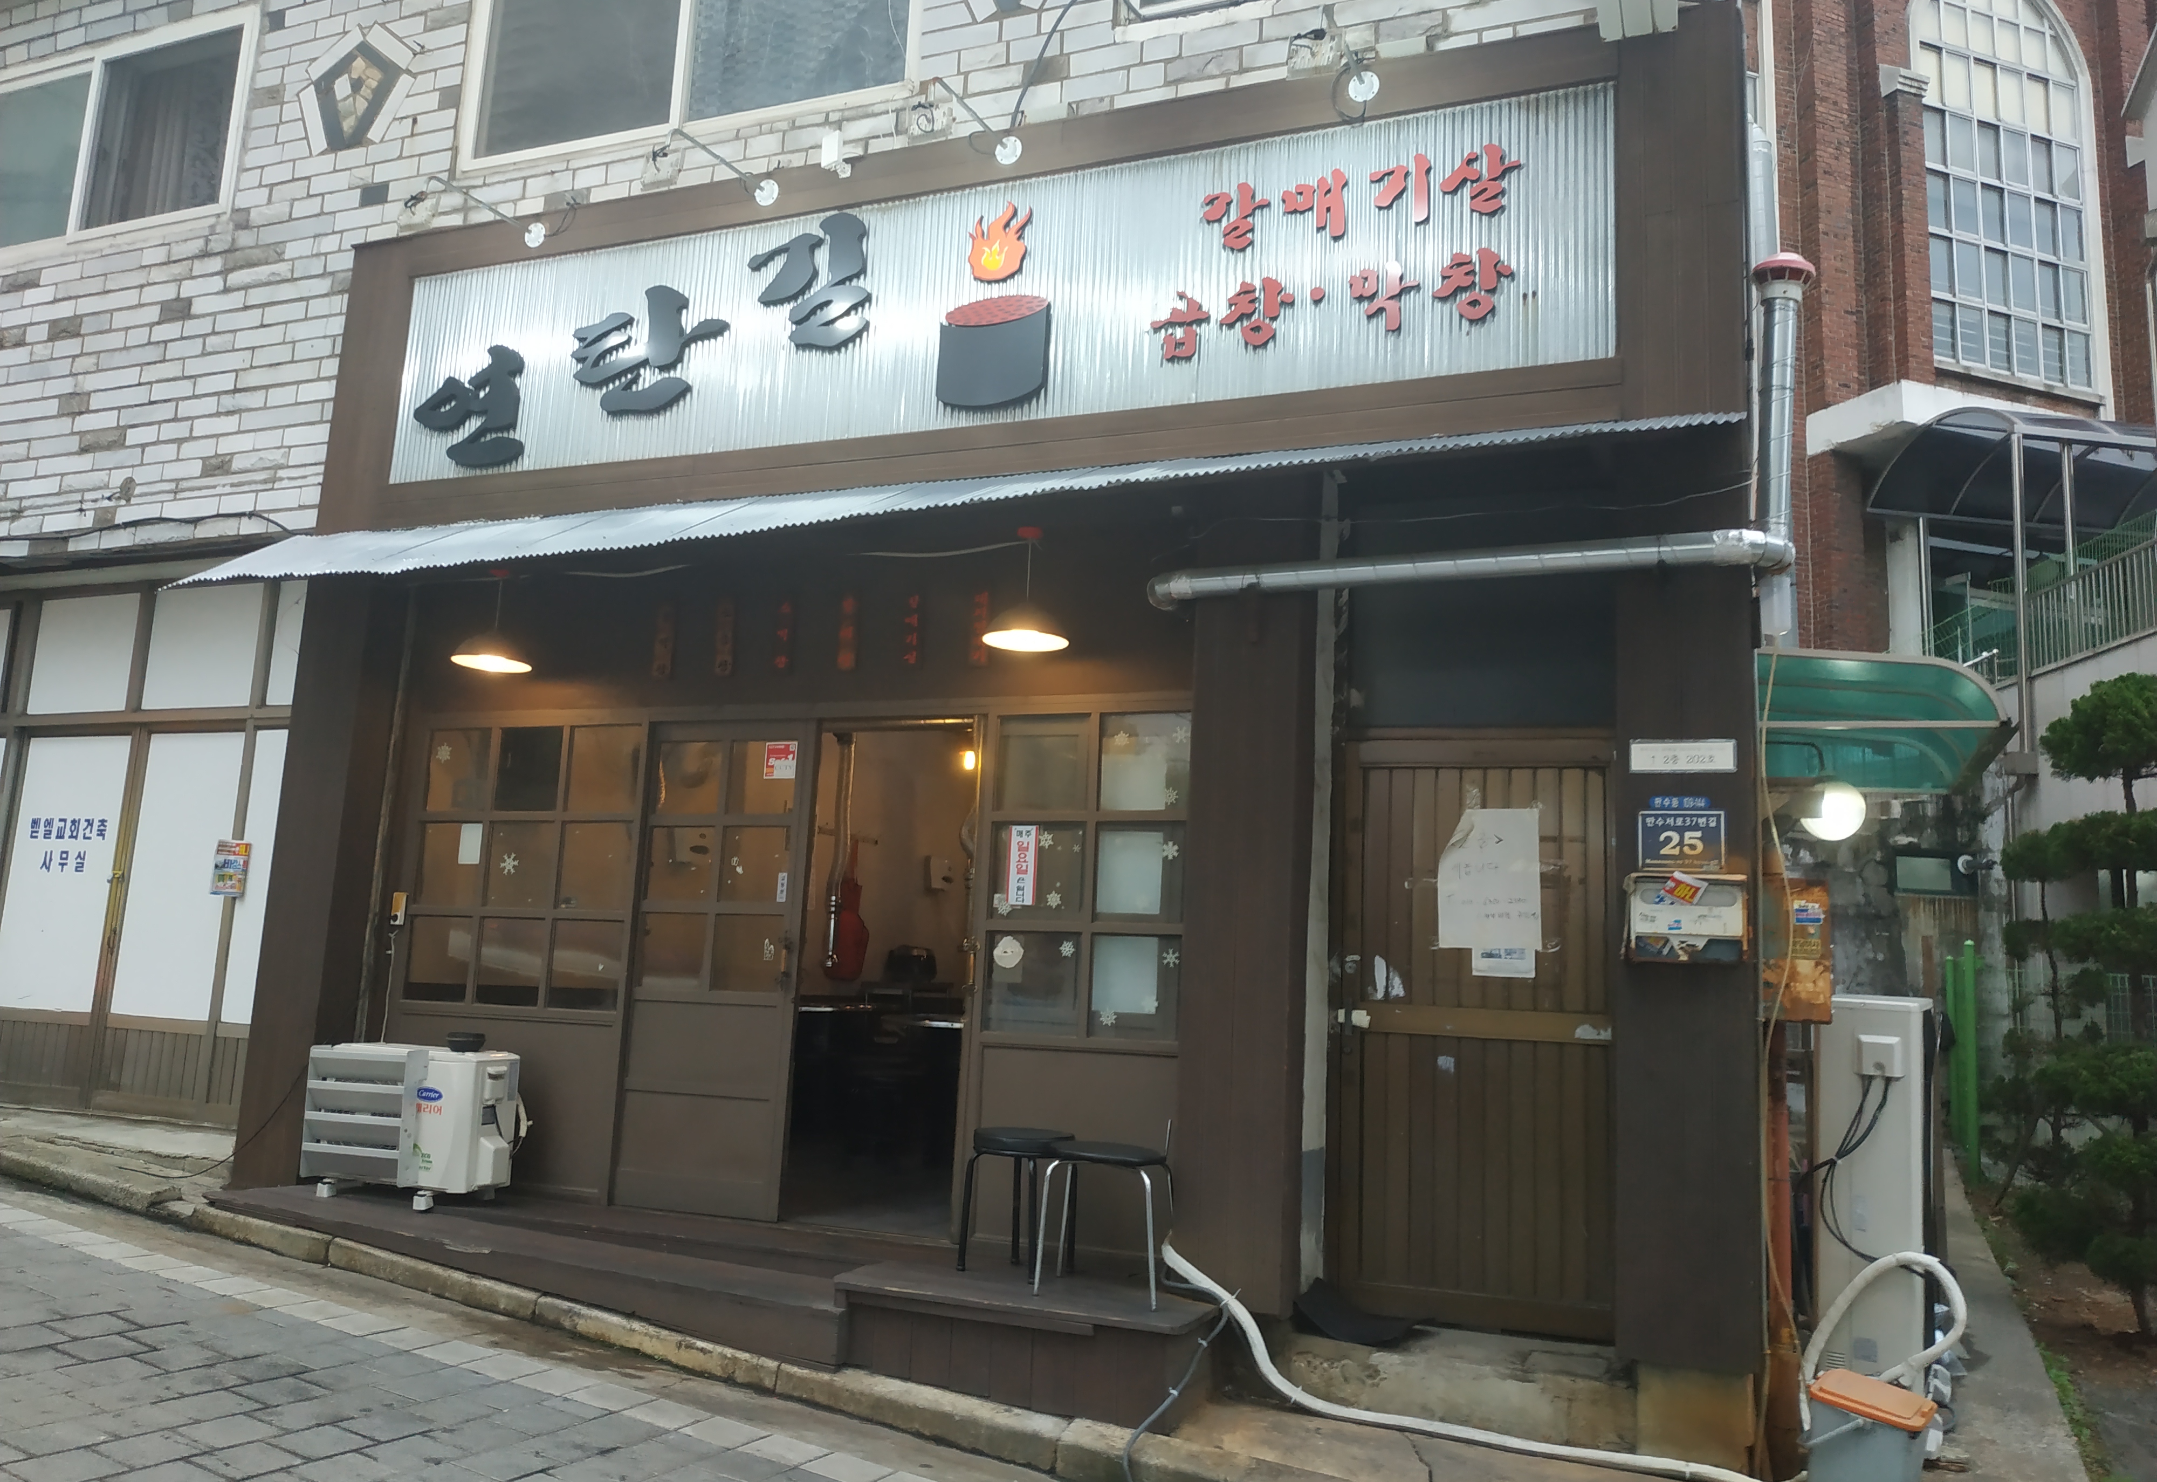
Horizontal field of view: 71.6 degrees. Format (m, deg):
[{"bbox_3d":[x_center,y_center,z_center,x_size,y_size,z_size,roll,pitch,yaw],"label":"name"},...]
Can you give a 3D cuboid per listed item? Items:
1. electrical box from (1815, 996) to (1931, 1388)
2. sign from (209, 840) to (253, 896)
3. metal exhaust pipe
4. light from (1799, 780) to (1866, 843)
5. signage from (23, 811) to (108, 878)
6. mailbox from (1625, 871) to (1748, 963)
[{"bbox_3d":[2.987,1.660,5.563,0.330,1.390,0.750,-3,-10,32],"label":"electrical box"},{"bbox_3d":[-4.037,0.608,7.129,0.210,0.260,0.040,-1,-9,21],"label":"sign"},{"bbox_3d":[1.235,-0.568,5.017,2.100,0.150,0.170,-1,-10,21],"label":"metal exhaust pipe"},{"bbox_3d":[2.737,0.256,5.411,0.215,0.215,0.215,-1,-10,21],"label":"light"},{"bbox_3d":[-5.409,0.563,7.977,0.620,0.320,0.015,-1,-10,21],"label":"signage"},{"bbox_3d":[1.860,0.549,4.589,0.340,0.260,0.110,-1,-10,21],"label":"mailbox"}]

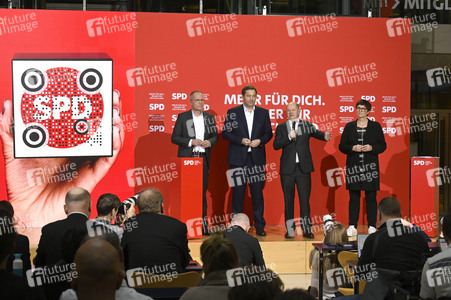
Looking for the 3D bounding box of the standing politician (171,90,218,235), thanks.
[{"bbox_3d":[-0.391,0.169,12.000,0.580,1.830,0.420,0,0,-16],"label":"standing politician"}]

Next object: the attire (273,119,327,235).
[{"bbox_3d":[0.932,0.335,11.750,0.660,1.460,0.400,0,0,-3],"label":"attire"}]

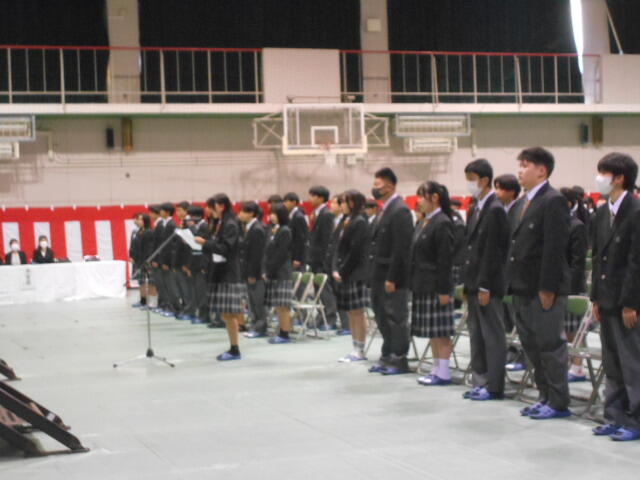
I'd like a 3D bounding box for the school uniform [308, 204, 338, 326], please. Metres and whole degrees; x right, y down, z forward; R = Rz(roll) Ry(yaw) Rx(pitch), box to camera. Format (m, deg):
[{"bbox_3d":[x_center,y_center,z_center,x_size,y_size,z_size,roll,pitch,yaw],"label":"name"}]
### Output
[{"bbox_3d":[0.043,0.323,15.100,0.290,1.470,0.460,-2,1,-19],"label":"school uniform"}]

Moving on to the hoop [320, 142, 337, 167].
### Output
[{"bbox_3d":[0.196,-1.818,25.950,0.450,0.500,0.480,-2,1,0],"label":"hoop"}]

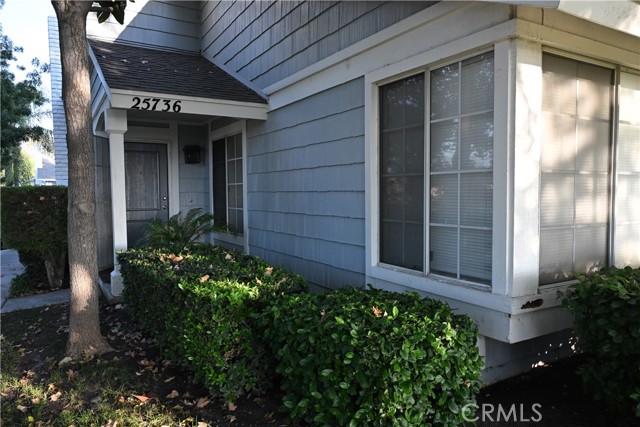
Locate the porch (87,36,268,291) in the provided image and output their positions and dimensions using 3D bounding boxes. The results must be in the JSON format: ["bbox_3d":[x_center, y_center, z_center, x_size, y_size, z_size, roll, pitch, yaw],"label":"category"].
[{"bbox_3d":[-2.216,-0.977,6.788,1.928,3.699,2.873,-2,3,-30],"label":"porch"}]

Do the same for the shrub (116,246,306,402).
[{"bbox_3d":[-1.069,0.792,4.205,1.008,0.706,2.520,-2,3,-30],"label":"shrub"}]

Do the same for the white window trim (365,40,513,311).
[{"bbox_3d":[0.841,-0.284,3.578,0.120,1.797,1.575,-2,3,-30],"label":"white window trim"}]

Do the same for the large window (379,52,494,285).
[{"bbox_3d":[0.851,-0.306,3.561,0.090,1.555,1.210,-2,3,-30],"label":"large window"}]

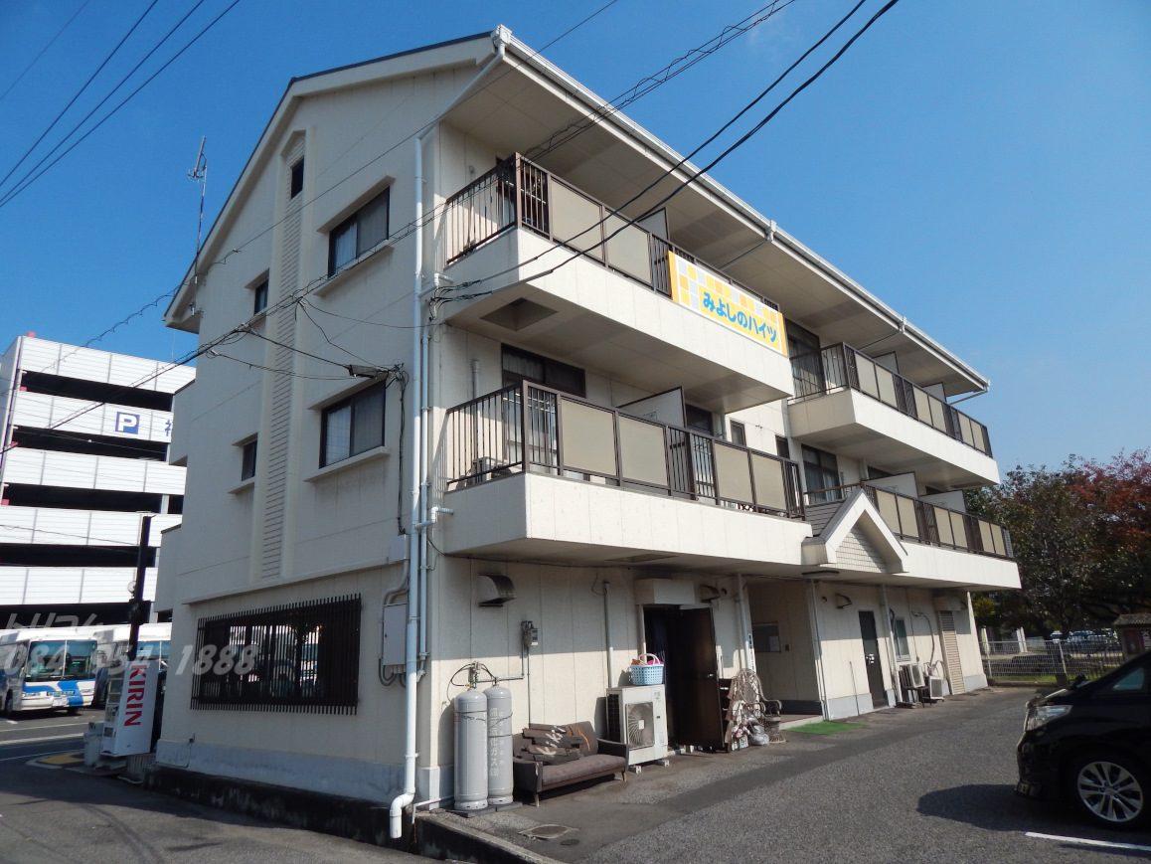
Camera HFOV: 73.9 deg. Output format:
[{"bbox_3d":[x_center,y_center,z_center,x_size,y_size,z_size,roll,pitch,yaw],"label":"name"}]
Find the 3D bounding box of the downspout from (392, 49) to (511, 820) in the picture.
[{"bbox_3d":[-1.408,-0.344,9.099,2.030,9.550,0.300,-17,-21,41],"label":"downspout"}]

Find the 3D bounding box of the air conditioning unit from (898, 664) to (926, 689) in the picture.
[{"bbox_3d":[7.876,5.696,17.850,0.270,0.520,0.680,-17,-21,41],"label":"air conditioning unit"}]

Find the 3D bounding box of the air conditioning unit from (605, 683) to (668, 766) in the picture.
[{"bbox_3d":[0.883,4.113,10.801,0.310,0.980,0.930,-17,-21,41],"label":"air conditioning unit"}]

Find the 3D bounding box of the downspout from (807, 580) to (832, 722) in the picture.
[{"bbox_3d":[4.923,4.378,15.486,0.090,2.740,0.090,-17,-21,41],"label":"downspout"}]

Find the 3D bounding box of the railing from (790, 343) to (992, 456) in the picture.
[{"bbox_3d":[8.609,-0.388,20.142,1.479,1.065,9.988,-17,-21,41],"label":"railing"}]

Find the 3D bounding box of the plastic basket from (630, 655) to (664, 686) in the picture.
[{"bbox_3d":[1.041,3.490,11.215,0.300,0.440,0.440,-17,-21,41],"label":"plastic basket"}]

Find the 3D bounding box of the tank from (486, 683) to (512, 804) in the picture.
[{"bbox_3d":[-0.916,3.619,8.926,0.362,1.275,0.362,-3,-16,-1],"label":"tank"}]

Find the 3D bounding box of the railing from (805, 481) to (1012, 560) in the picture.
[{"bbox_3d":[8.750,2.532,19.302,1.479,1.048,9.988,-17,-21,41],"label":"railing"}]

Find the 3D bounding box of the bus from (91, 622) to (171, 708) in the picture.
[{"bbox_3d":[-20.610,10.825,34.758,9.200,3.200,2.400,-17,-21,41],"label":"bus"}]

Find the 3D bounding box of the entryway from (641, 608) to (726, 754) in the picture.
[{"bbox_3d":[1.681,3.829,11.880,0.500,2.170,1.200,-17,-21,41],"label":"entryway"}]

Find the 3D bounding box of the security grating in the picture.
[{"bbox_3d":[-4.625,3.401,11.463,5.186,1.480,0.110,-17,-21,41],"label":"security grating"}]

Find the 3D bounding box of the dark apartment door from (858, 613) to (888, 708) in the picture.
[{"bbox_3d":[6.863,5.246,17.686,0.070,2.100,0.860,-17,-21,41],"label":"dark apartment door"}]

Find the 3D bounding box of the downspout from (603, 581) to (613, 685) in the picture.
[{"bbox_3d":[0.485,3.358,10.916,0.100,2.470,0.100,-17,-21,41],"label":"downspout"}]

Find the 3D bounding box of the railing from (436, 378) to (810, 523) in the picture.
[{"bbox_3d":[1.117,0.665,11.433,1.533,1.070,6.550,-17,-21,41],"label":"railing"}]

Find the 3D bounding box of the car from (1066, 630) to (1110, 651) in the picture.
[{"bbox_3d":[37.510,15.317,56.000,4.300,1.450,1.700,11,-21,-39],"label":"car"}]

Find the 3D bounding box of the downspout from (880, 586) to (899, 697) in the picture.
[{"bbox_3d":[7.501,4.999,18.108,0.110,2.780,0.110,-17,-21,41],"label":"downspout"}]

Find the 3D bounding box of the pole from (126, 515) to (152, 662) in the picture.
[{"bbox_3d":[-10.262,4.598,17.766,0.300,5.321,0.300,-17,-21,41],"label":"pole"}]

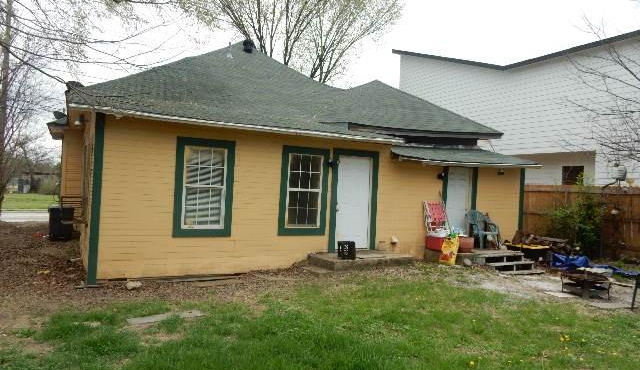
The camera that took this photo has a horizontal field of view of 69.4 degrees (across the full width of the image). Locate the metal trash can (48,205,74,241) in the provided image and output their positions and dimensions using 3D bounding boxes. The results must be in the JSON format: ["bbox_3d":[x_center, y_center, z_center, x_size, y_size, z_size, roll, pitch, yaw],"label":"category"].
[{"bbox_3d":[-7.474,1.115,13.447,0.580,1.000,0.640,3,0,-22],"label":"metal trash can"}]

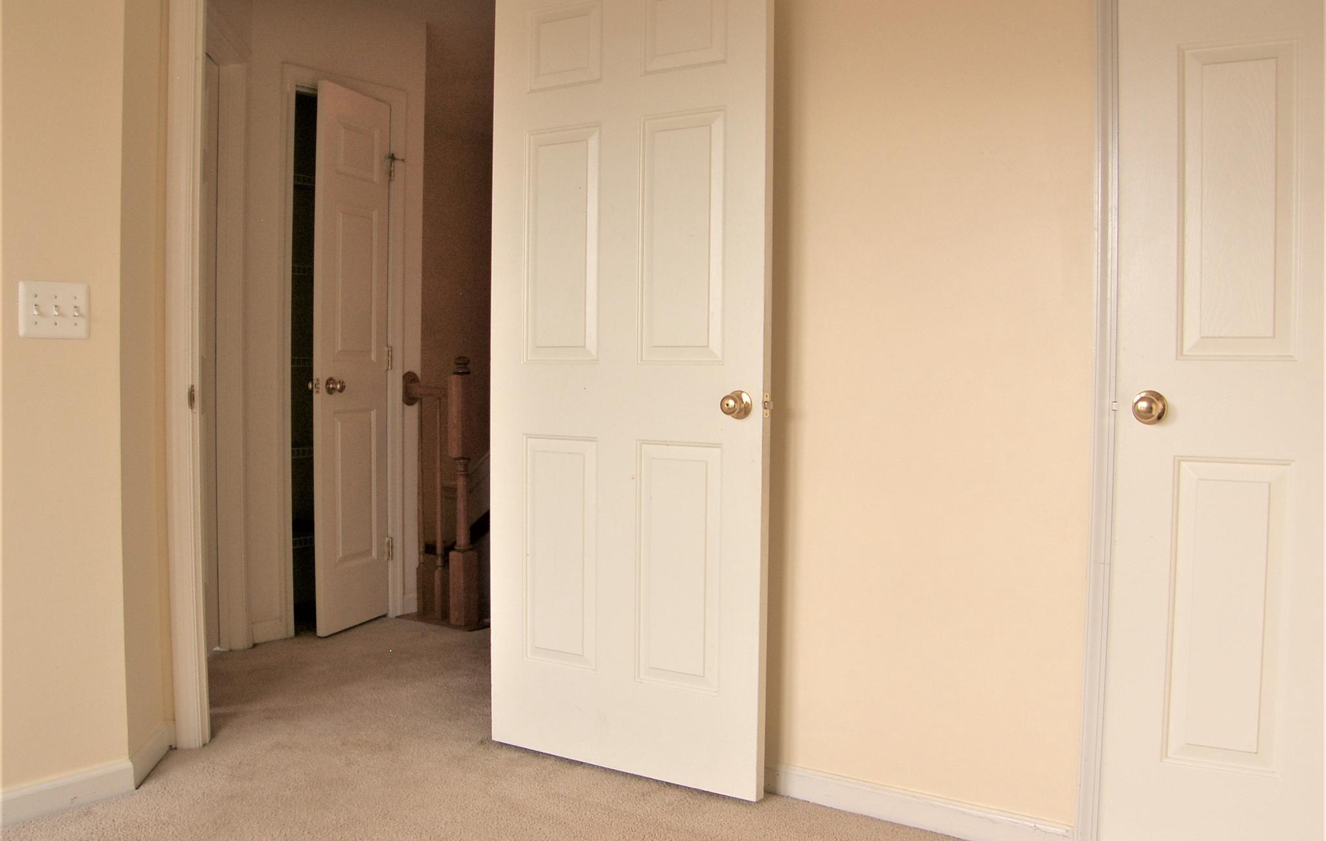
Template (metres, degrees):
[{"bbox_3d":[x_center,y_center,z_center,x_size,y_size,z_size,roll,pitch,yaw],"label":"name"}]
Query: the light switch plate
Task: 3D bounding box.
[{"bbox_3d":[-1.320,-0.240,2.325,0.014,0.120,0.162,2,3,36],"label":"light switch plate"}]

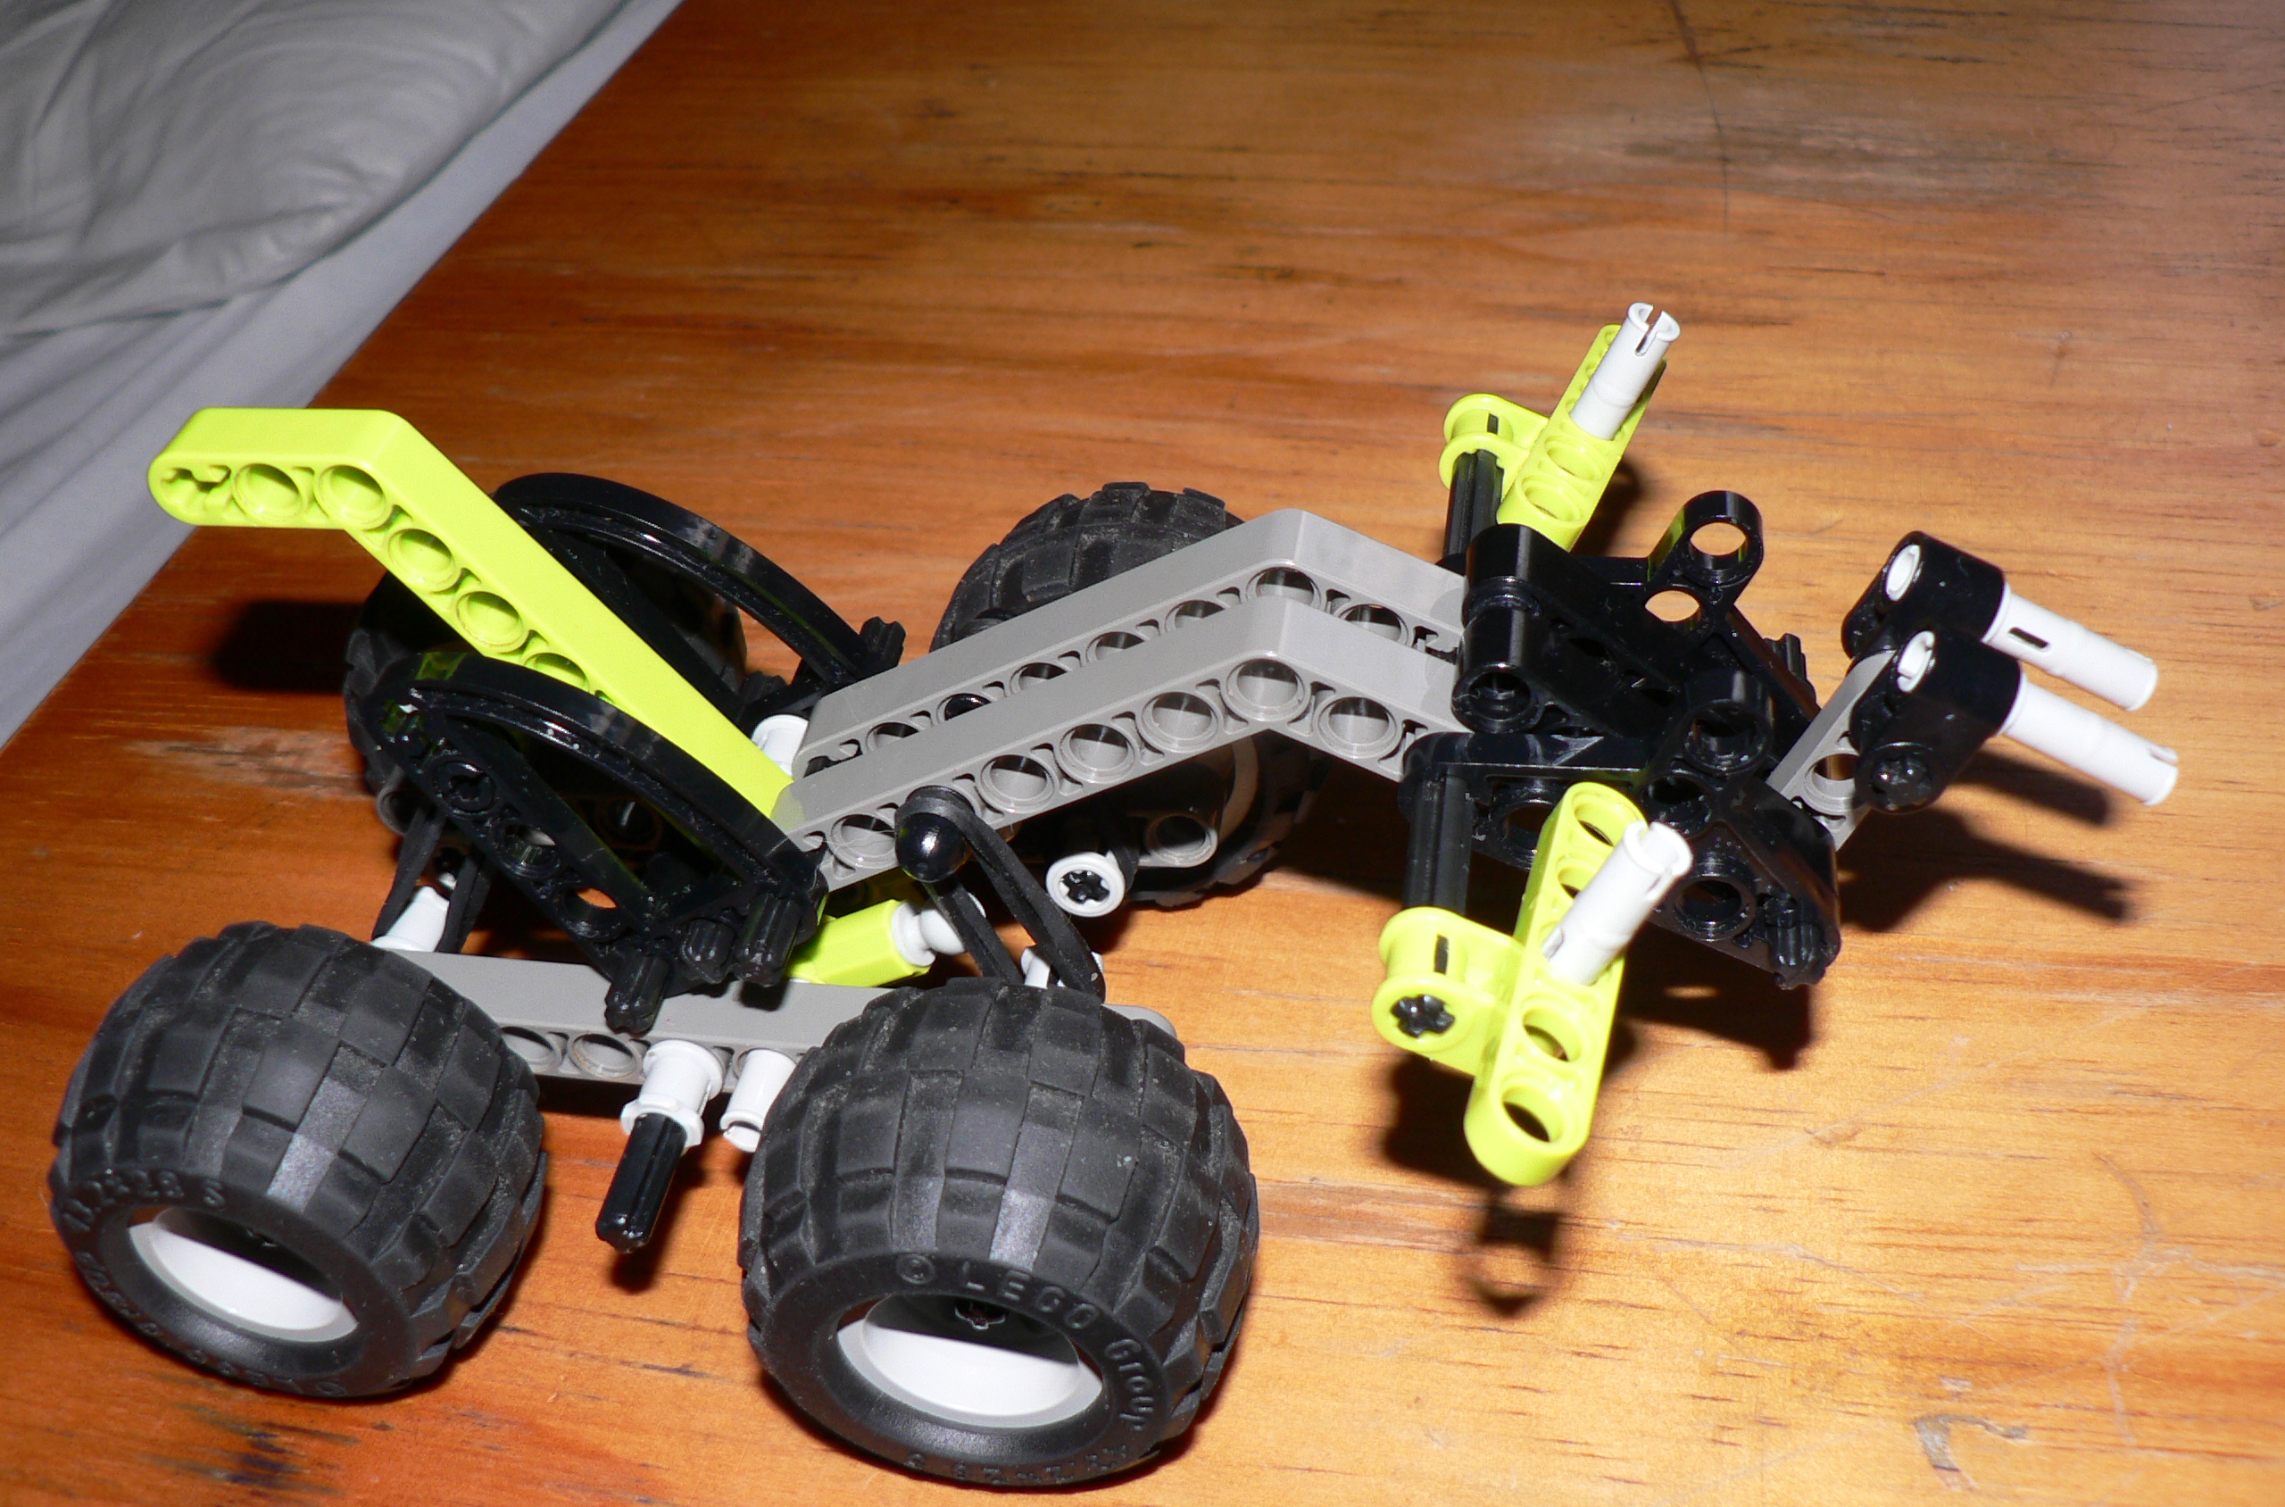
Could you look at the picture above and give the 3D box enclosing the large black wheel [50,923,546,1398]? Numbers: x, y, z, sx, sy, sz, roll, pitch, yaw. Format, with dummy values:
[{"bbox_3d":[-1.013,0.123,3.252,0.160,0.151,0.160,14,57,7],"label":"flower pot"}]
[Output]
[{"bbox_3d":[-0.073,0.036,0.207,0.043,0.043,0.028,3,44,9],"label":"large black wheel"}]

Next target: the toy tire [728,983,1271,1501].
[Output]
[{"bbox_3d":[-0.012,0.040,0.198,0.043,0.043,0.028,3,44,9],"label":"toy tire"}]

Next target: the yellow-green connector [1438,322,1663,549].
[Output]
[{"bbox_3d":[0.036,-0.029,0.221,0.016,0.012,0.040,31,41,4],"label":"yellow-green connector"}]

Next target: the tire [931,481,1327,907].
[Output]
[{"bbox_3d":[-0.001,-0.006,0.253,0.043,0.043,0.028,2,34,4],"label":"tire"}]

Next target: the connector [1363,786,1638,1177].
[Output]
[{"bbox_3d":[0.025,0.017,0.175,0.016,0.012,0.040,27,41,-1],"label":"connector"}]

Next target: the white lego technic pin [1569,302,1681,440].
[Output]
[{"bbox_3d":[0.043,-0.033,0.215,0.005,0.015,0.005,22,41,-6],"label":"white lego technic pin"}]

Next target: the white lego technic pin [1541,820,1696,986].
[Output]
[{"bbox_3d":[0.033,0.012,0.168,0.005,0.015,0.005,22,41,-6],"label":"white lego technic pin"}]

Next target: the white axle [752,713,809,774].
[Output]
[{"bbox_3d":[-0.034,0.000,0.225,0.007,0.007,0.007,4,40,8],"label":"white axle"}]

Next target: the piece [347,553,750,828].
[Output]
[{"bbox_3d":[-0.064,-0.008,0.256,0.043,0.043,0.028,2,34,4],"label":"piece"}]

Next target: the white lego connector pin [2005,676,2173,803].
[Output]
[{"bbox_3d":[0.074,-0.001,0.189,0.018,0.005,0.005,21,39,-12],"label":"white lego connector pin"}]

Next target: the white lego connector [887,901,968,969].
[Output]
[{"bbox_3d":[-0.018,0.015,0.207,0.009,0.006,0.006,-21,33,26],"label":"white lego connector"}]

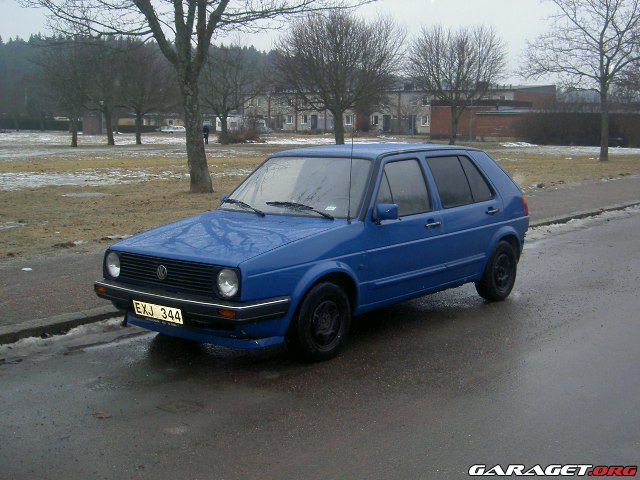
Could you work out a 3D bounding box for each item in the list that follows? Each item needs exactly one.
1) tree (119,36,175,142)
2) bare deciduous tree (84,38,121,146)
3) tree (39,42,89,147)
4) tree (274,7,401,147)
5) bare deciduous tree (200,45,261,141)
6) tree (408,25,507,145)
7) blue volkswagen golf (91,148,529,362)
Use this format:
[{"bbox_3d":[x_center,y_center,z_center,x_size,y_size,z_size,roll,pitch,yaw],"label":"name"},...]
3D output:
[{"bbox_3d":[-14.419,-12.413,68.000,5.183,8.861,5.200,-1,8,0],"label":"tree"},{"bbox_3d":[-17.484,-12.007,66.000,3.245,8.681,4.200,-1,8,0],"label":"bare deciduous tree"},{"bbox_3d":[-19.825,-11.345,63.000,4.259,8.209,4.600,-1,8,0],"label":"tree"},{"bbox_3d":[1.510,-12.507,63.000,10.068,10.532,9.800,-1,8,0],"label":"tree"},{"bbox_3d":[-7.634,-12.362,69.000,5.344,8.440,5.300,-1,8,0],"label":"bare deciduous tree"},{"bbox_3d":[11.325,-12.786,67.000,8.071,9.924,8.000,-1,8,0],"label":"tree"},{"bbox_3d":[0.218,-0.051,6.779,1.690,1.415,3.990,5,10,40],"label":"blue volkswagen golf"}]

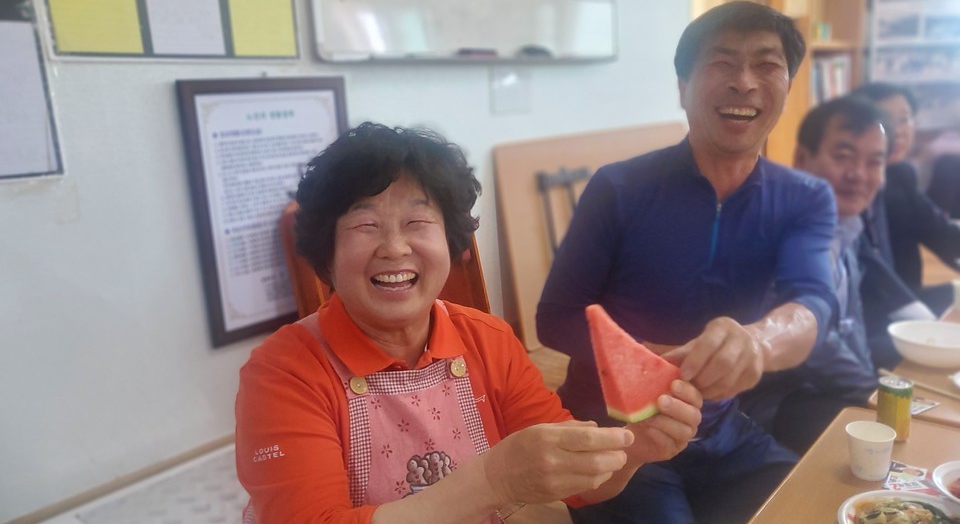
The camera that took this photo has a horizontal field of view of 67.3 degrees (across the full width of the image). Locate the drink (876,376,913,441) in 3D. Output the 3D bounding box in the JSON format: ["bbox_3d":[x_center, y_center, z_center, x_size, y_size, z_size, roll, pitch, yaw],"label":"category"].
[{"bbox_3d":[0.731,0.261,1.274,0.053,0.104,0.053,-3,13,0],"label":"drink"}]

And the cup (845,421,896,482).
[{"bbox_3d":[0.627,0.307,1.162,0.071,0.074,0.071,-3,13,1],"label":"cup"}]

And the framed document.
[{"bbox_3d":[-0.537,-0.153,1.985,0.025,0.684,0.490,10,18,44],"label":"framed document"}]

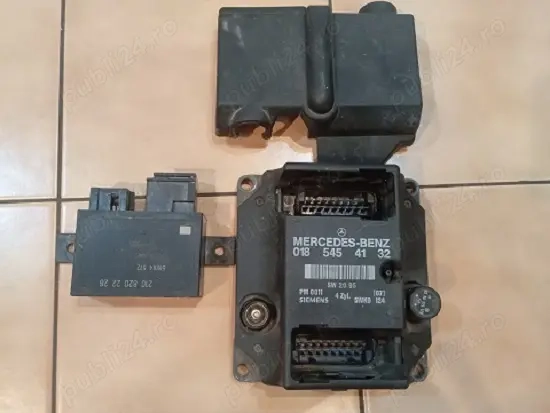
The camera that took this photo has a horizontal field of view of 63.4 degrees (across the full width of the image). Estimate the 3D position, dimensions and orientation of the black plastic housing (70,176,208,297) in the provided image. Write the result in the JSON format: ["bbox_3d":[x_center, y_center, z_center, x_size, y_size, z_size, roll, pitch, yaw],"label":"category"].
[{"bbox_3d":[-0.094,0.019,0.321,0.085,0.028,0.088,1,80,-5],"label":"black plastic housing"}]

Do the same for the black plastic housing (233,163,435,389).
[{"bbox_3d":[0.045,0.048,0.319,0.146,0.045,0.151,1,80,-5],"label":"black plastic housing"}]

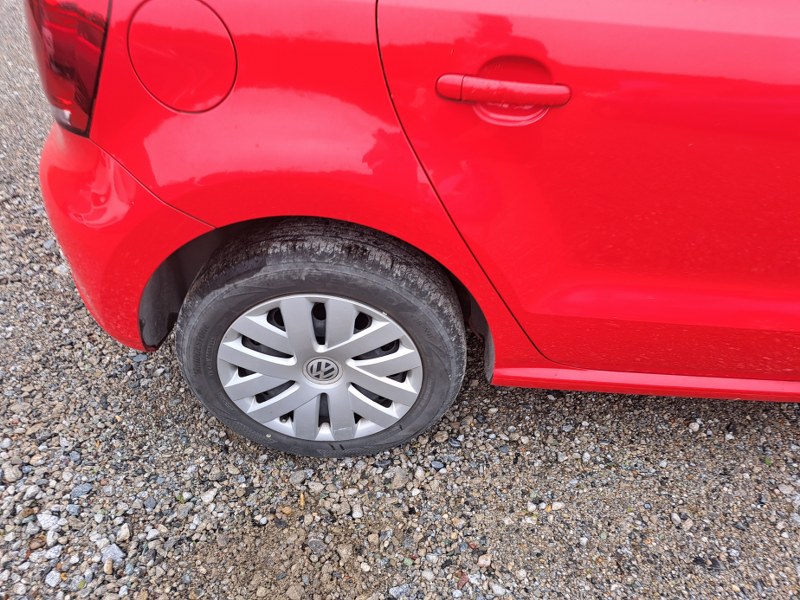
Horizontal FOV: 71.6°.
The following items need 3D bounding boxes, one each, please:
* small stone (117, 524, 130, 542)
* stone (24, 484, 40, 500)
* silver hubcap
[{"bbox_3d":[-0.549,0.464,1.104,0.024,0.018,0.036,10,38,6],"label":"small stone"},{"bbox_3d":[-0.768,0.402,1.159,0.025,0.019,0.033,18,39,16],"label":"stone"},{"bbox_3d":[-0.153,0.143,1.109,0.400,0.400,0.050,2,37,-3],"label":"silver hubcap"}]

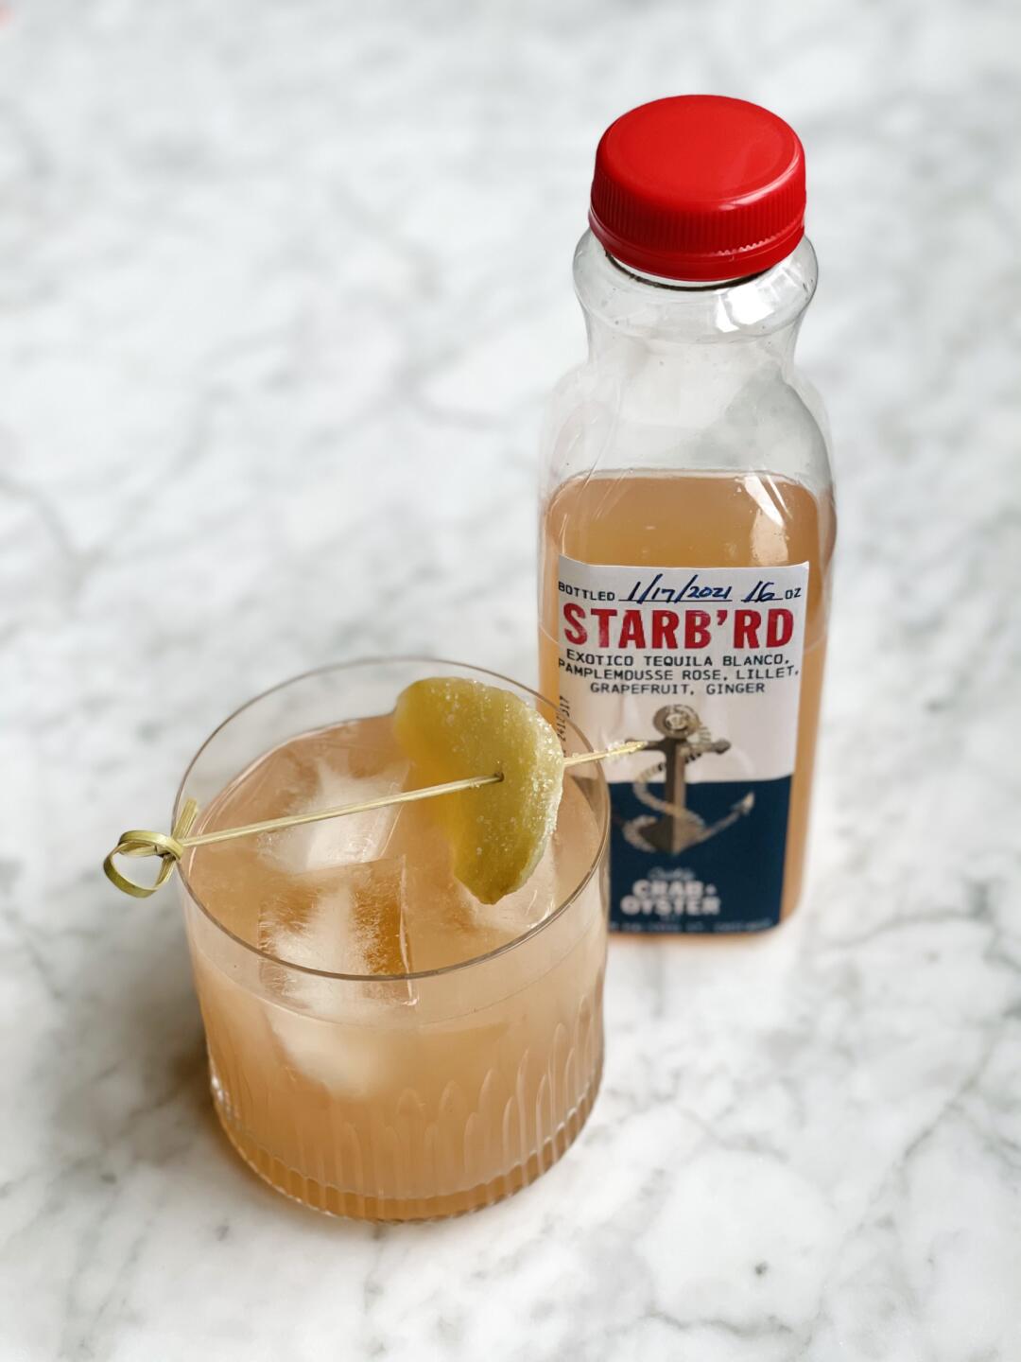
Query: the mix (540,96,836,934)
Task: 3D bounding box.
[{"bbox_3d":[0.037,-0.029,0.545,0.061,0.192,0.061,-1,43,0],"label":"mix"}]

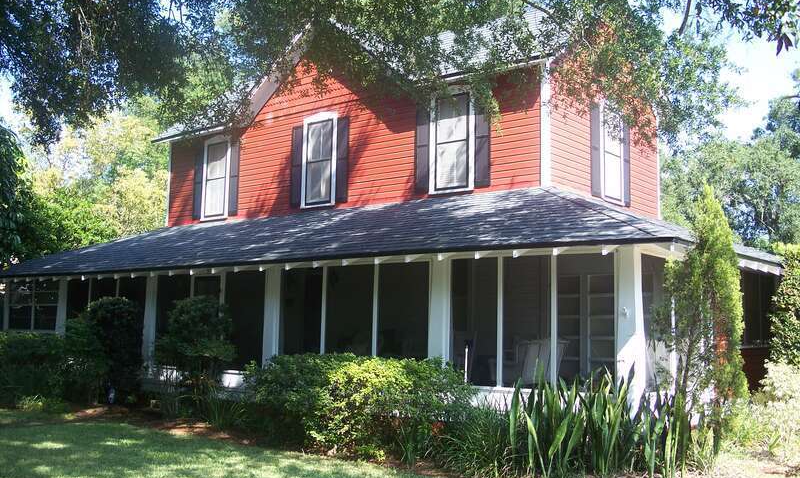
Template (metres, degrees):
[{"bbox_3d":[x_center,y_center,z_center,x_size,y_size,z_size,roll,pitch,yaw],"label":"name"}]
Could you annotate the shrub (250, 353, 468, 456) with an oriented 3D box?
[{"bbox_3d":[-0.665,2.114,11.280,3.450,1.120,1.650,-4,-8,39],"label":"shrub"}]

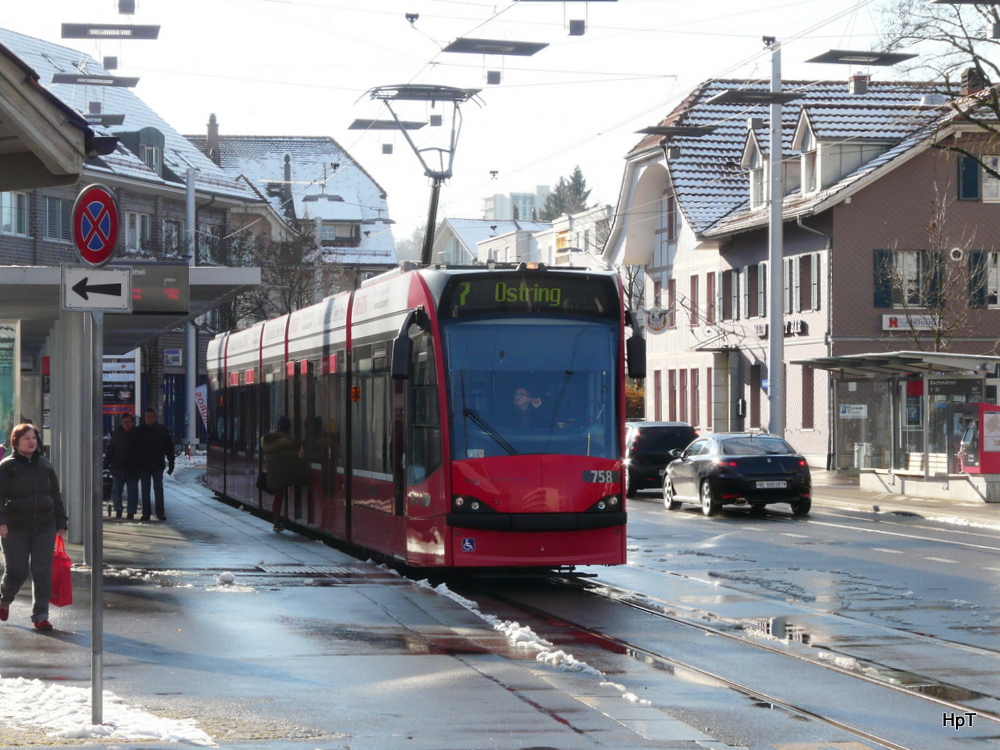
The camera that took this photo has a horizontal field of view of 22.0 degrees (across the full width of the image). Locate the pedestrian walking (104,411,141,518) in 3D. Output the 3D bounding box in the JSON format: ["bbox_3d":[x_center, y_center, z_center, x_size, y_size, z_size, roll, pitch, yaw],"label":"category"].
[{"bbox_3d":[-5.940,1.426,40.400,0.600,1.670,0.400,0,-1,-6],"label":"pedestrian walking"}]

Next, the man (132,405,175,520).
[{"bbox_3d":[-5.402,1.392,40.200,0.620,1.770,0.400,0,-1,-6],"label":"man"}]

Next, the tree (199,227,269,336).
[{"bbox_3d":[-8.115,-0.870,78.000,2.800,7.390,2.800,0,-1,0],"label":"tree"}]

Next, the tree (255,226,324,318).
[{"bbox_3d":[-6.519,-0.914,80.000,2.800,7.540,2.800,0,-1,0],"label":"tree"}]

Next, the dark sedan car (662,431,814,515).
[{"bbox_3d":[4.000,1.664,43.750,1.780,1.380,4.470,0,-1,-10],"label":"dark sedan car"}]

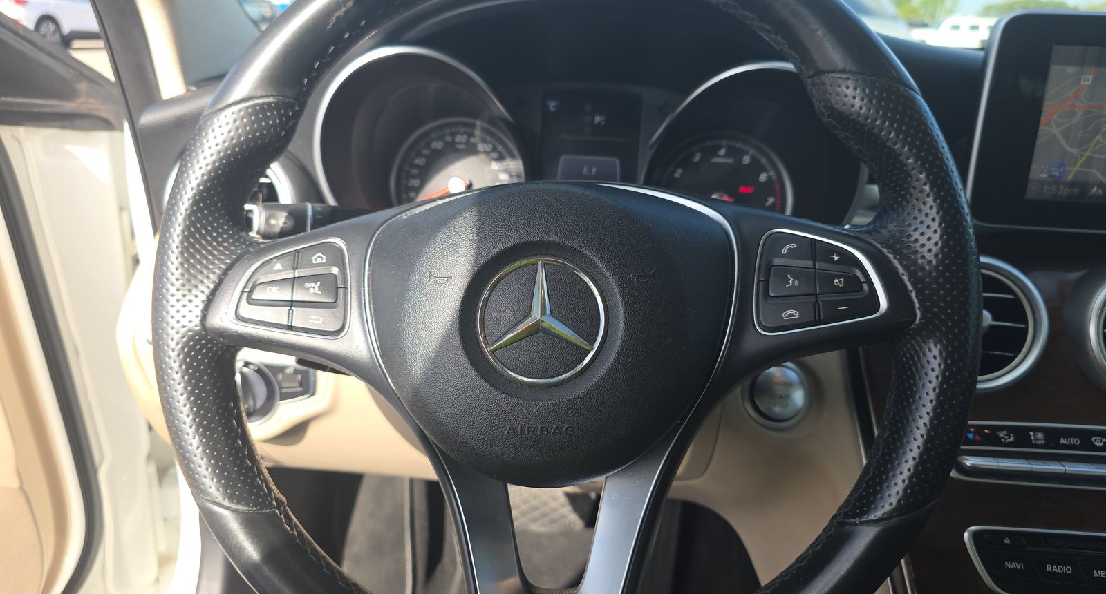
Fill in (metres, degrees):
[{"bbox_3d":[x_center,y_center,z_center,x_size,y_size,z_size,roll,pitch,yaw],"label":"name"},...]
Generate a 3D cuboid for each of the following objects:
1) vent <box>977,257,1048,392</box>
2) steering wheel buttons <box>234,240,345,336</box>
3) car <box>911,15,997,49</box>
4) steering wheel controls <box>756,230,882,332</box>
[{"bbox_3d":[0.264,0.016,0.463,0.085,0.085,0.030,3,7,3],"label":"vent"},{"bbox_3d":[-0.127,-0.004,0.363,0.057,0.046,0.015,-1,2,6],"label":"steering wheel buttons"},{"bbox_3d":[19.979,-12.510,35.000,4.800,1.750,1.950,3,21,3],"label":"car"},{"bbox_3d":[0.121,-0.007,0.338,0.056,0.046,0.015,-1,2,6],"label":"steering wheel controls"}]

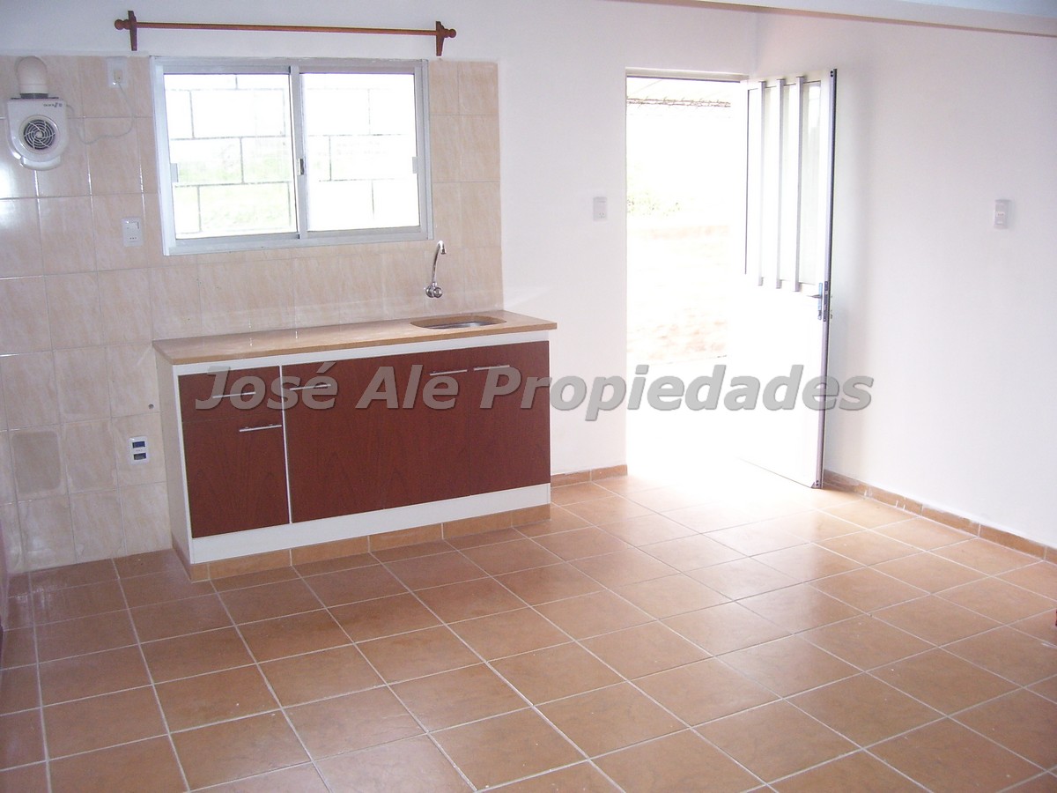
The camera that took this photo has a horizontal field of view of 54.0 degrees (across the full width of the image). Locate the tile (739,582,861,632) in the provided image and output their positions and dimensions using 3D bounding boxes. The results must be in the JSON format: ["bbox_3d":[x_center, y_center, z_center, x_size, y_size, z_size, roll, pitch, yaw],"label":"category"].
[{"bbox_3d":[0.985,0.770,3.746,0.329,0.010,0.329,-7,13,-26],"label":"tile"}]

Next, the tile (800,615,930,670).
[{"bbox_3d":[1.135,0.826,3.458,0.329,0.010,0.329,-7,13,-26],"label":"tile"}]

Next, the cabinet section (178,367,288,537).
[{"bbox_3d":[-1.241,0.179,4.243,0.400,0.646,0.450,-7,13,-27],"label":"cabinet section"}]

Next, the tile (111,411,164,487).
[{"bbox_3d":[-1.608,0.224,4.284,0.200,0.300,0.010,-7,13,-26],"label":"tile"}]

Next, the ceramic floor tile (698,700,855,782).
[{"bbox_3d":[0.684,0.950,2.867,0.330,0.010,0.330,-7,13,-26],"label":"ceramic floor tile"}]

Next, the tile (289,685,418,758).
[{"bbox_3d":[-0.510,0.949,3.004,0.329,0.010,0.329,-7,13,-26],"label":"tile"}]

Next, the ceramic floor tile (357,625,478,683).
[{"bbox_3d":[-0.363,0.852,3.438,0.330,0.009,0.330,-7,13,-26],"label":"ceramic floor tile"}]

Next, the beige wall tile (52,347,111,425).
[{"bbox_3d":[-1.796,-0.047,4.178,0.200,0.300,0.010,-7,13,-26],"label":"beige wall tile"}]

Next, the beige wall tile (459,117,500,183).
[{"bbox_3d":[-0.223,-1.138,4.793,0.200,0.300,0.008,-7,13,-26],"label":"beige wall tile"}]

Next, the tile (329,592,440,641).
[{"bbox_3d":[-0.515,0.795,3.731,0.330,0.009,0.330,-7,13,-26],"label":"tile"}]

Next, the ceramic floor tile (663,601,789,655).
[{"bbox_3d":[0.683,0.803,3.598,0.330,0.010,0.330,-7,13,-26],"label":"ceramic floor tile"}]

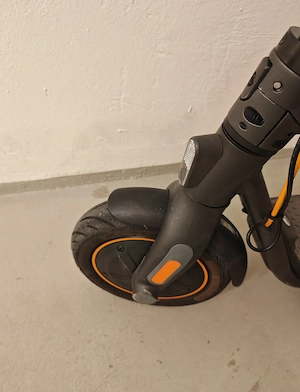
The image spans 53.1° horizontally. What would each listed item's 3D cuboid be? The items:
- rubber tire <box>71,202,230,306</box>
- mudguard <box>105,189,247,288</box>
[{"bbox_3d":[0.002,0.096,0.464,0.250,0.250,0.058,6,47,6],"label":"rubber tire"},{"bbox_3d":[0.045,0.058,0.415,0.197,0.160,0.063,6,47,6],"label":"mudguard"}]

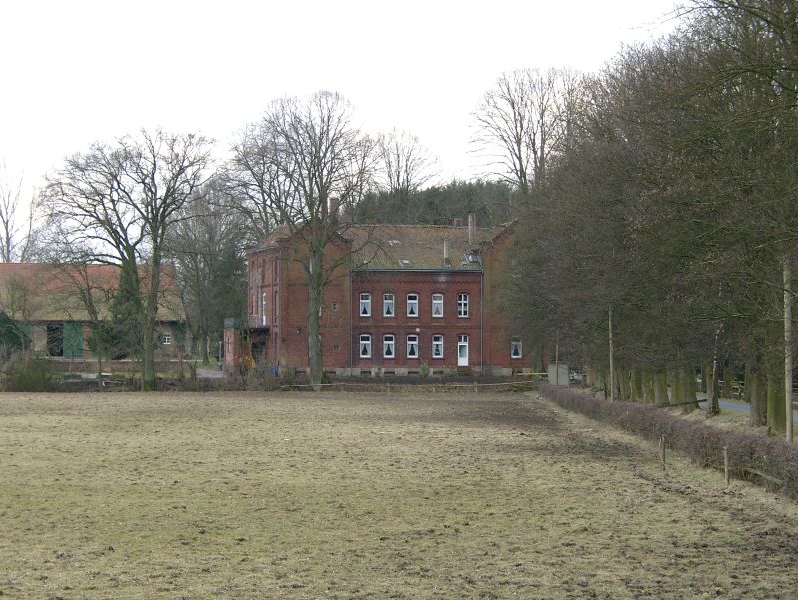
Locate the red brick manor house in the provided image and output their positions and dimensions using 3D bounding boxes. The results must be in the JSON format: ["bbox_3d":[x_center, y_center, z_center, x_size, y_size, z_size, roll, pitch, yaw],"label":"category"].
[{"bbox_3d":[-1.550,-0.347,222.489,29.300,15.300,15.000,0,-1,-14],"label":"red brick manor house"}]

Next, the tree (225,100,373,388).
[{"bbox_3d":[-7.973,-5.029,189.000,12.000,24.200,11.500,0,-1,0],"label":"tree"}]

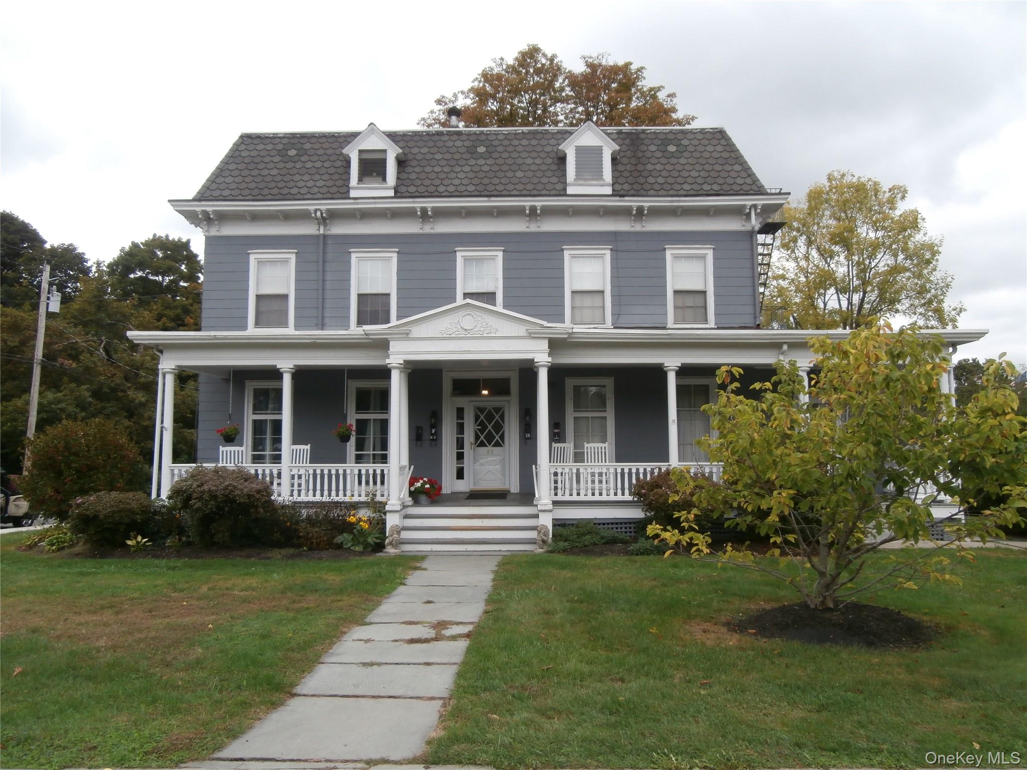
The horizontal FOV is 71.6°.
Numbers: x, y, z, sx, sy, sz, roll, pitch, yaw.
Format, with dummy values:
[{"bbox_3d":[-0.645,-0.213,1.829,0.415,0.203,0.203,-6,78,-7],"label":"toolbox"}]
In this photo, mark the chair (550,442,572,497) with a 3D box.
[{"bbox_3d":[0.951,1.814,15.202,0.640,1.150,0.820,-2,-5,20],"label":"chair"}]

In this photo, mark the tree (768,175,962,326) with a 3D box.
[{"bbox_3d":[14.244,-2.382,29.295,8.516,13.200,8.500,0,-5,1],"label":"tree"}]

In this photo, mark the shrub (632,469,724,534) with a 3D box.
[{"bbox_3d":[3.021,2.221,12.960,1.685,1.382,1.400,0,-5,1],"label":"shrub"}]

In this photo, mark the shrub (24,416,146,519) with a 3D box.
[{"bbox_3d":[-9.091,1.906,15.096,2.781,2.433,2.500,0,-5,1],"label":"shrub"}]

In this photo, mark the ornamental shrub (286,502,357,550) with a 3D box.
[{"bbox_3d":[-3.546,2.605,13.139,1.310,0.863,0.939,0,-5,1],"label":"ornamental shrub"}]

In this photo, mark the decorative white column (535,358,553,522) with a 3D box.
[{"bbox_3d":[0.528,0.885,12.505,0.310,2.748,0.310,0,-5,1],"label":"decorative white column"}]

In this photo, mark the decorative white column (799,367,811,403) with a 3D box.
[{"bbox_3d":[5.787,0.929,14.106,0.336,2.762,0.336,0,-5,1],"label":"decorative white column"}]

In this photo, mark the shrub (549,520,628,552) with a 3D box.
[{"bbox_3d":[1.351,2.647,12.825,1.445,0.540,1.300,0,-5,1],"label":"shrub"}]

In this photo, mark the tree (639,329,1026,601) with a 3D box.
[{"bbox_3d":[3.624,0.884,7.853,4.242,3.118,3.800,0,-5,1],"label":"tree"}]

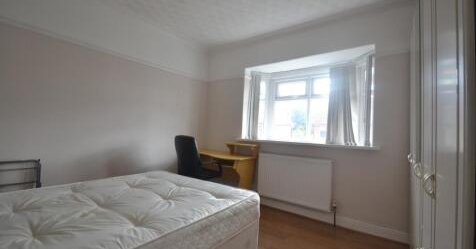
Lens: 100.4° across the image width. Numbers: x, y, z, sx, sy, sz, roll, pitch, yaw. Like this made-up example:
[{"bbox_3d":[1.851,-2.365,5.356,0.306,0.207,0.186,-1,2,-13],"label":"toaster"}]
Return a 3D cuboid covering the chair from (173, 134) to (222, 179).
[{"bbox_3d":[-0.472,0.657,2.561,0.550,1.035,0.580,1,0,34],"label":"chair"}]

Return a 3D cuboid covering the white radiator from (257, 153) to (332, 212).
[{"bbox_3d":[0.712,0.708,2.568,0.925,0.594,0.093,1,0,34],"label":"white radiator"}]

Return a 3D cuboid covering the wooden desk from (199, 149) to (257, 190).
[{"bbox_3d":[-0.243,0.805,2.983,1.000,0.750,0.500,1,0,34],"label":"wooden desk"}]

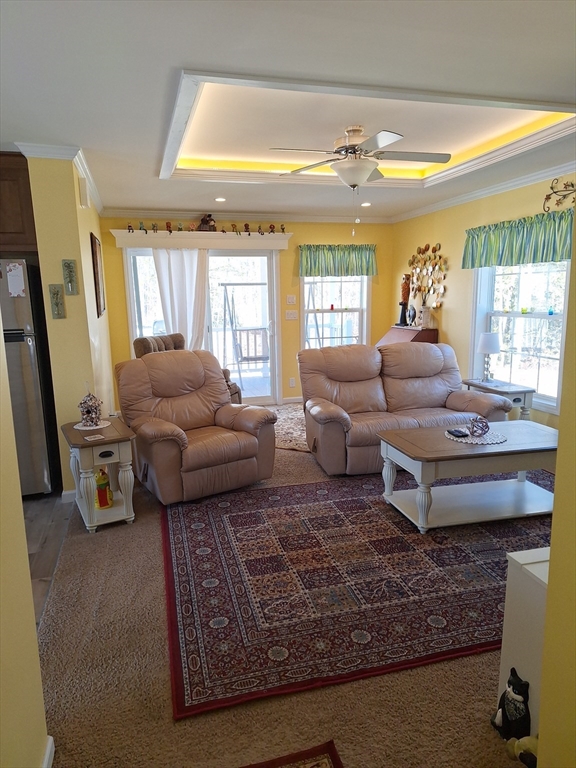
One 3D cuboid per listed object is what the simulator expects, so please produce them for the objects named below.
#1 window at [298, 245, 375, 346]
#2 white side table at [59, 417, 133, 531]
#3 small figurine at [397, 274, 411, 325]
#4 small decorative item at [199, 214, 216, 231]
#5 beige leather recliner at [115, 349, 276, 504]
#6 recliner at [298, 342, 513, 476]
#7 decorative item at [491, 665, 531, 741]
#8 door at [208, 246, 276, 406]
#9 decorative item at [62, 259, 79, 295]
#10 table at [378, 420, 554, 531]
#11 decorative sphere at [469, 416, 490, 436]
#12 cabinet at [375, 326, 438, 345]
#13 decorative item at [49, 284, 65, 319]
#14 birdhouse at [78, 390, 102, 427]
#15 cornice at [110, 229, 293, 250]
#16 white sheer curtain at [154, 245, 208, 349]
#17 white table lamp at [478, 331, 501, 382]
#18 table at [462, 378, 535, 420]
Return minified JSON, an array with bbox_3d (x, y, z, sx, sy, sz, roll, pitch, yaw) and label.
[{"bbox_3d":[0.662,-0.992,6.793,1.050,1.650,0.130,-4,11,-16],"label":"window"},{"bbox_3d":[-1.261,0.607,3.454,0.395,0.597,0.645,-7,12,-29],"label":"white side table"},{"bbox_3d":[1.468,-1.058,6.407,0.160,0.640,0.180,6,13,36],"label":"small figurine"},{"bbox_3d":[-0.977,-1.961,6.200,0.199,0.178,0.120,-4,11,-15],"label":"small decorative item"},{"bbox_3d":[-0.748,0.263,4.041,0.960,1.030,0.970,-8,12,-34],"label":"beige leather recliner"},{"bbox_3d":[0.981,0.154,4.496,1.620,1.010,0.970,-3,10,-10],"label":"recliner"},{"bbox_3d":[0.743,1.058,1.682,0.115,0.235,0.125,4,11,26],"label":"decorative item"},{"bbox_3d":[-0.571,-0.710,6.643,0.866,1.996,0.070,-4,11,-15],"label":"door"},{"bbox_3d":[-1.478,-0.725,3.480,0.083,0.236,0.030,-4,11,-16],"label":"decorative item"},{"bbox_3d":[1.309,0.604,3.499,1.240,0.500,0.670,-4,11,-15],"label":"table"},{"bbox_3d":[1.291,0.286,3.432,0.135,0.135,0.135,-4,11,-15],"label":"decorative sphere"},{"bbox_3d":[1.424,-0.187,6.291,0.490,1.030,0.760,-4,11,-16],"label":"cabinet"},{"bbox_3d":[-1.573,-0.554,3.469,0.088,0.227,0.025,-4,11,-15],"label":"decorative item"},{"bbox_3d":[-1.423,0.171,3.687,0.160,0.235,0.145,-2,10,-5],"label":"birdhouse"},{"bbox_3d":[-0.978,-1.711,6.102,2.150,0.200,0.170,-4,11,-16],"label":"cornice"},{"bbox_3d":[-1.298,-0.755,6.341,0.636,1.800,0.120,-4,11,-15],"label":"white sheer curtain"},{"bbox_3d":[1.913,-0.247,4.835,0.210,0.464,0.210,-4,11,-15],"label":"white table lamp"},{"bbox_3d":[1.934,0.301,4.794,0.350,0.600,0.650,-4,11,-17],"label":"table"}]

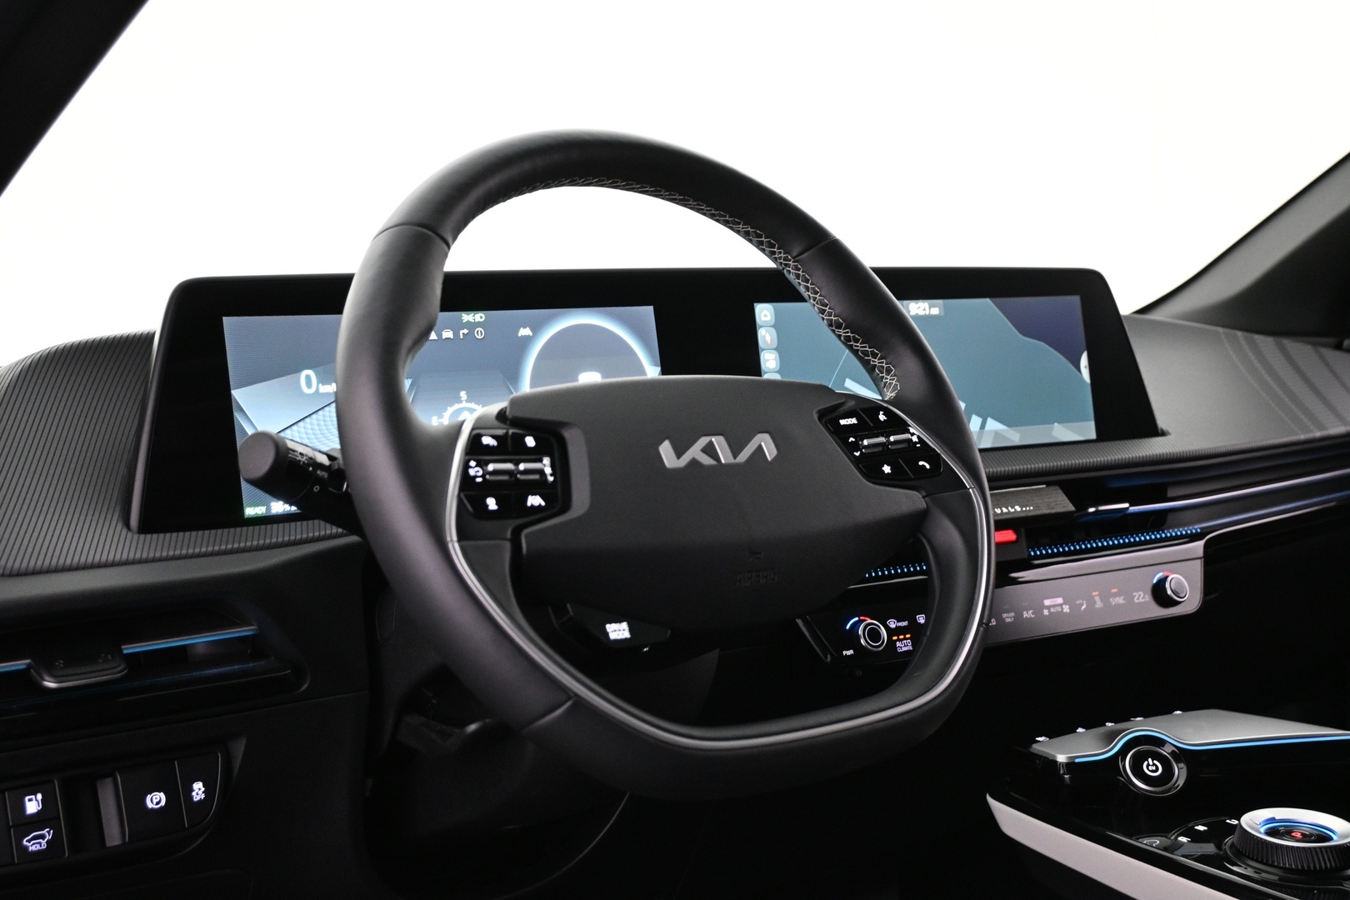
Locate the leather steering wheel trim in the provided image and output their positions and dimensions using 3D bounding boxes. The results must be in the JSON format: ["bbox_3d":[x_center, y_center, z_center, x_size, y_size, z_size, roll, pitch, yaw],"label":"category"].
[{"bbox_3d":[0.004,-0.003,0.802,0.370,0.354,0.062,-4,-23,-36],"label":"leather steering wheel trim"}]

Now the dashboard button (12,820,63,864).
[{"bbox_3d":[-0.316,0.194,0.799,0.024,0.019,0.008,-4,-5,-36],"label":"dashboard button"}]

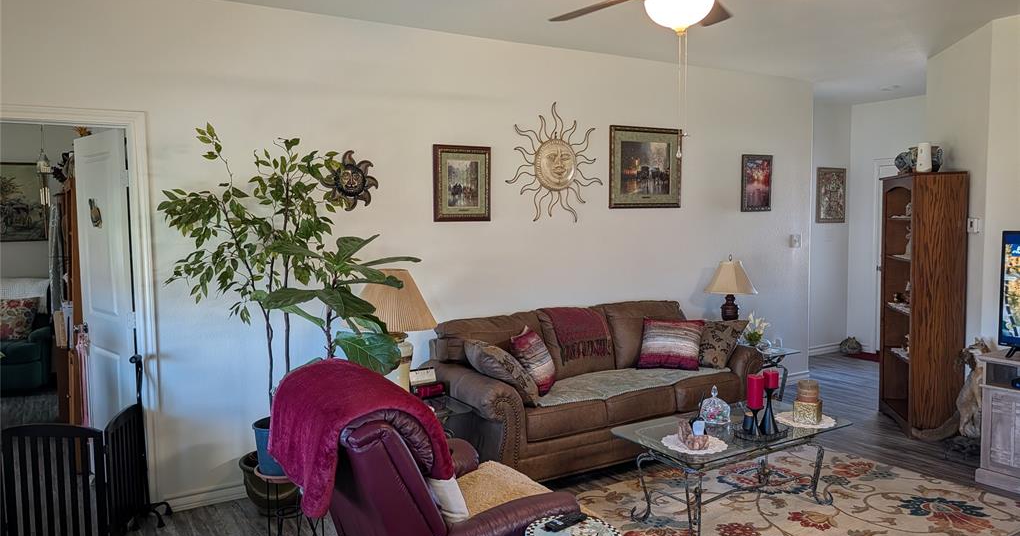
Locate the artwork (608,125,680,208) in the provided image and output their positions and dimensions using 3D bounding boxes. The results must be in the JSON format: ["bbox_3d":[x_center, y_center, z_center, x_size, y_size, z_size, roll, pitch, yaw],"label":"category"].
[{"bbox_3d":[1.050,-0.767,5.447,0.745,0.615,0.035,-3,4,-32],"label":"artwork"}]

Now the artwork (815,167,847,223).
[{"bbox_3d":[3.537,-0.792,7.753,0.520,0.600,0.030,-3,5,-32],"label":"artwork"}]

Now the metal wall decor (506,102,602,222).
[{"bbox_3d":[0.335,-0.737,4.987,0.820,0.830,0.050,-3,4,-32],"label":"metal wall decor"}]

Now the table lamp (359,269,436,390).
[{"bbox_3d":[-0.653,0.371,3.850,0.480,0.740,0.480,-3,5,-32],"label":"table lamp"}]

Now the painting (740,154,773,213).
[{"bbox_3d":[2.140,-0.731,6.131,0.390,0.483,0.030,-3,4,-32],"label":"painting"}]

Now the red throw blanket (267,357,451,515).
[{"bbox_3d":[-0.520,0.561,2.406,0.510,0.460,0.620,-3,5,-32],"label":"red throw blanket"}]

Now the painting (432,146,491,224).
[{"bbox_3d":[-0.304,-0.547,4.612,0.425,0.492,0.030,-3,4,-32],"label":"painting"}]

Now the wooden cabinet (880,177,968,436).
[{"bbox_3d":[2.979,0.247,5.124,0.320,1.800,0.690,0,4,13],"label":"wooden cabinet"}]

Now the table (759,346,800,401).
[{"bbox_3d":[1.736,0.884,5.319,0.600,0.540,0.620,-3,5,-32],"label":"table"}]

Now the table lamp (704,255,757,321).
[{"bbox_3d":[1.706,0.254,5.465,0.380,0.700,0.380,-3,4,-32],"label":"table lamp"}]

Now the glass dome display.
[{"bbox_3d":[1.094,0.721,3.758,0.160,0.195,0.160,-1,4,0],"label":"glass dome display"}]

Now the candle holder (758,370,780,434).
[{"bbox_3d":[1.327,0.676,3.603,0.098,0.318,0.098,-3,5,-32],"label":"candle holder"}]

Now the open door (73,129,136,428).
[{"bbox_3d":[-2.270,0.280,4.002,0.730,2.030,0.040,3,5,41],"label":"open door"}]

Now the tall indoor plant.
[{"bbox_3d":[-1.107,0.311,3.524,1.100,2.000,0.900,-3,5,-32],"label":"tall indoor plant"}]

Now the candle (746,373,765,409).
[{"bbox_3d":[1.235,0.627,3.587,0.080,0.177,0.080,-3,5,-32],"label":"candle"}]

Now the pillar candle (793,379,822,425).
[{"bbox_3d":[1.583,0.706,3.751,0.120,0.213,0.120,1,4,27],"label":"pillar candle"}]

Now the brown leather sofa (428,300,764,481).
[{"bbox_3d":[0.596,0.752,4.668,2.170,0.925,0.930,-3,4,-30],"label":"brown leather sofa"}]

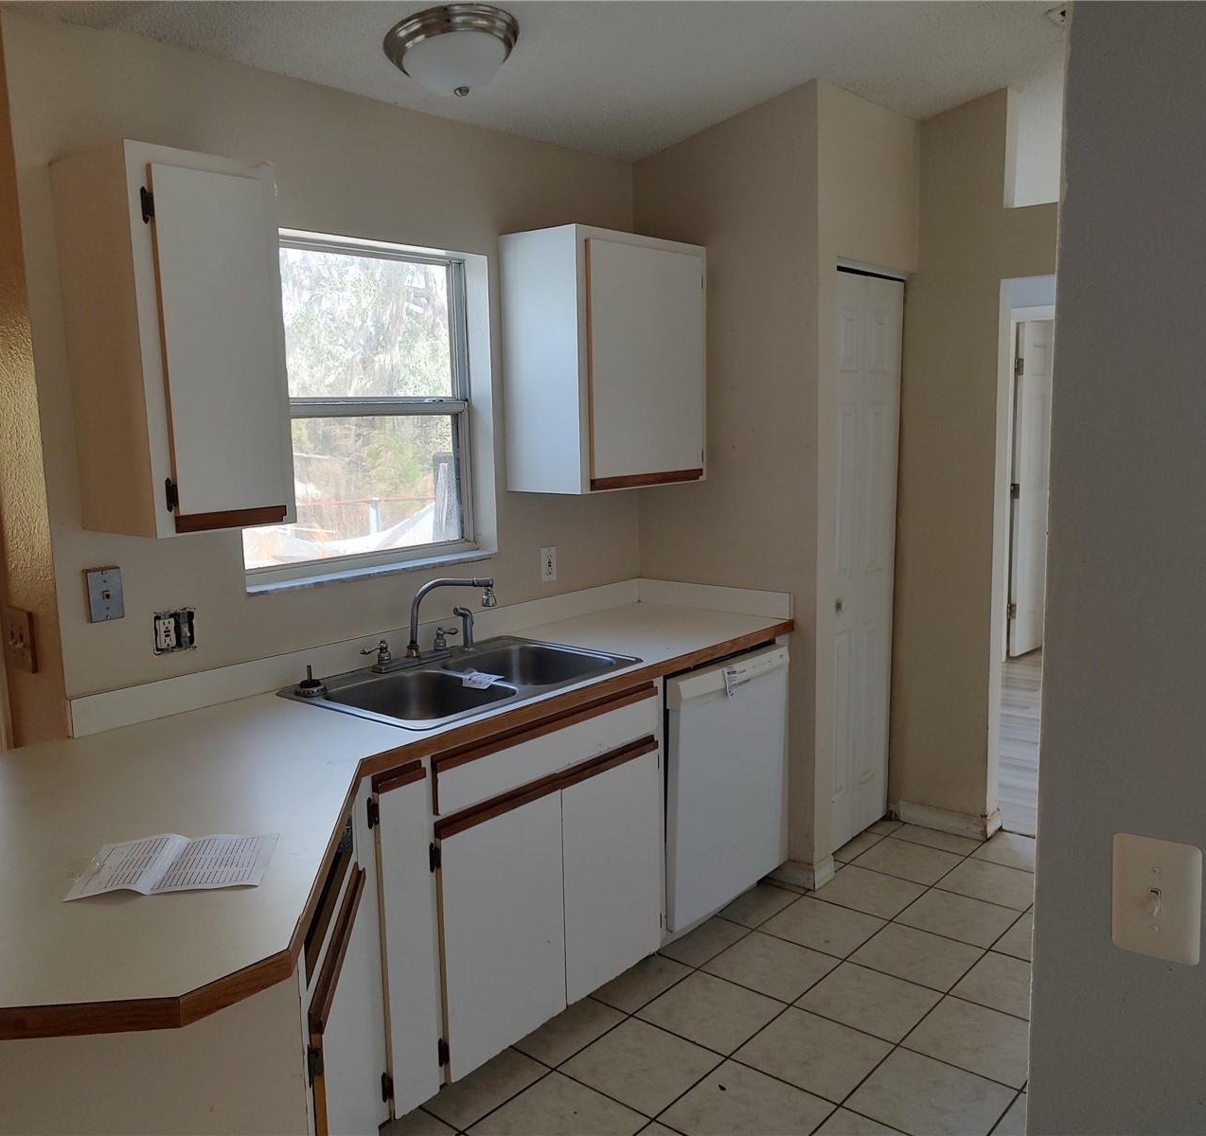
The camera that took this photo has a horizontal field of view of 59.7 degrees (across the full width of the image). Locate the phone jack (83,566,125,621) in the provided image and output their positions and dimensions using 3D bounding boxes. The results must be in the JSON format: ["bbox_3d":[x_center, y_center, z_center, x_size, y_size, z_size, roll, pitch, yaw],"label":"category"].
[{"bbox_3d":[-1.107,0.059,2.335,0.013,0.114,0.073,5,10,40],"label":"phone jack"}]

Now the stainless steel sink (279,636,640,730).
[{"bbox_3d":[-0.357,0.367,2.809,0.560,0.185,0.838,5,10,40],"label":"stainless steel sink"}]

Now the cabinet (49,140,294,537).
[{"bbox_3d":[-0.915,-0.464,2.255,0.335,0.755,0.319,5,10,40],"label":"cabinet"}]

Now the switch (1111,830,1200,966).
[{"bbox_3d":[0.559,0.334,1.061,0.079,0.122,0.012,5,10,40],"label":"switch"}]

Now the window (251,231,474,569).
[{"bbox_3d":[-0.698,-0.444,2.935,0.065,0.885,0.835,5,10,40],"label":"window"}]

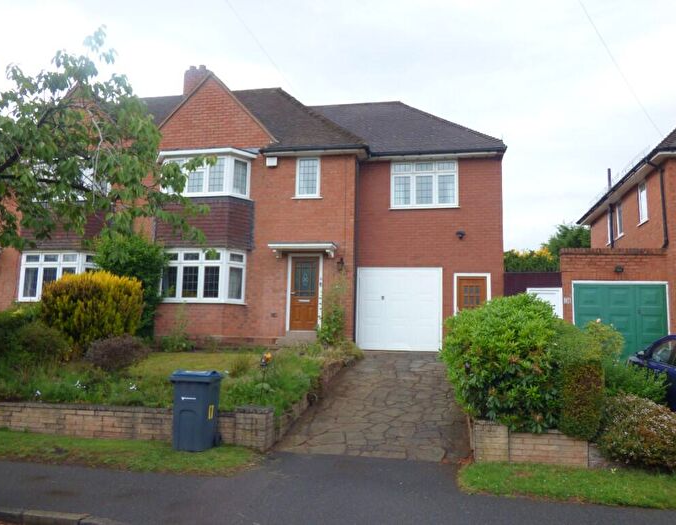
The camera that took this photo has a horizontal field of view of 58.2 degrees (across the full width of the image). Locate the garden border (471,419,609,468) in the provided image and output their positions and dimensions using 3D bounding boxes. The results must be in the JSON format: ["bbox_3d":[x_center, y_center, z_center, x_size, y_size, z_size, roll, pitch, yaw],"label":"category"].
[{"bbox_3d":[2.668,2.407,8.137,1.730,0.562,0.400,0,-8,11],"label":"garden border"}]

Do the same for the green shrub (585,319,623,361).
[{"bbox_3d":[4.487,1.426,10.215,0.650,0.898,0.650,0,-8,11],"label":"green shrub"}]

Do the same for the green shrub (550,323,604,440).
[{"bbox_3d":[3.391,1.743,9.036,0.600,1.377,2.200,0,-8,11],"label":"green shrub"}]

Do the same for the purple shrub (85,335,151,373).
[{"bbox_3d":[-4.562,1.841,12.552,1.300,0.698,1.100,0,-8,11],"label":"purple shrub"}]

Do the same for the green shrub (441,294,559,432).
[{"bbox_3d":[2.369,1.386,8.901,1.650,1.781,1.600,0,-8,11],"label":"green shrub"}]

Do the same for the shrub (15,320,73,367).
[{"bbox_3d":[-6.073,1.677,12.469,1.100,0.963,1.050,0,-8,11],"label":"shrub"}]

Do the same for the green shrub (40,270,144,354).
[{"bbox_3d":[-5.483,1.179,13.551,2.200,2.012,2.000,0,-8,11],"label":"green shrub"}]

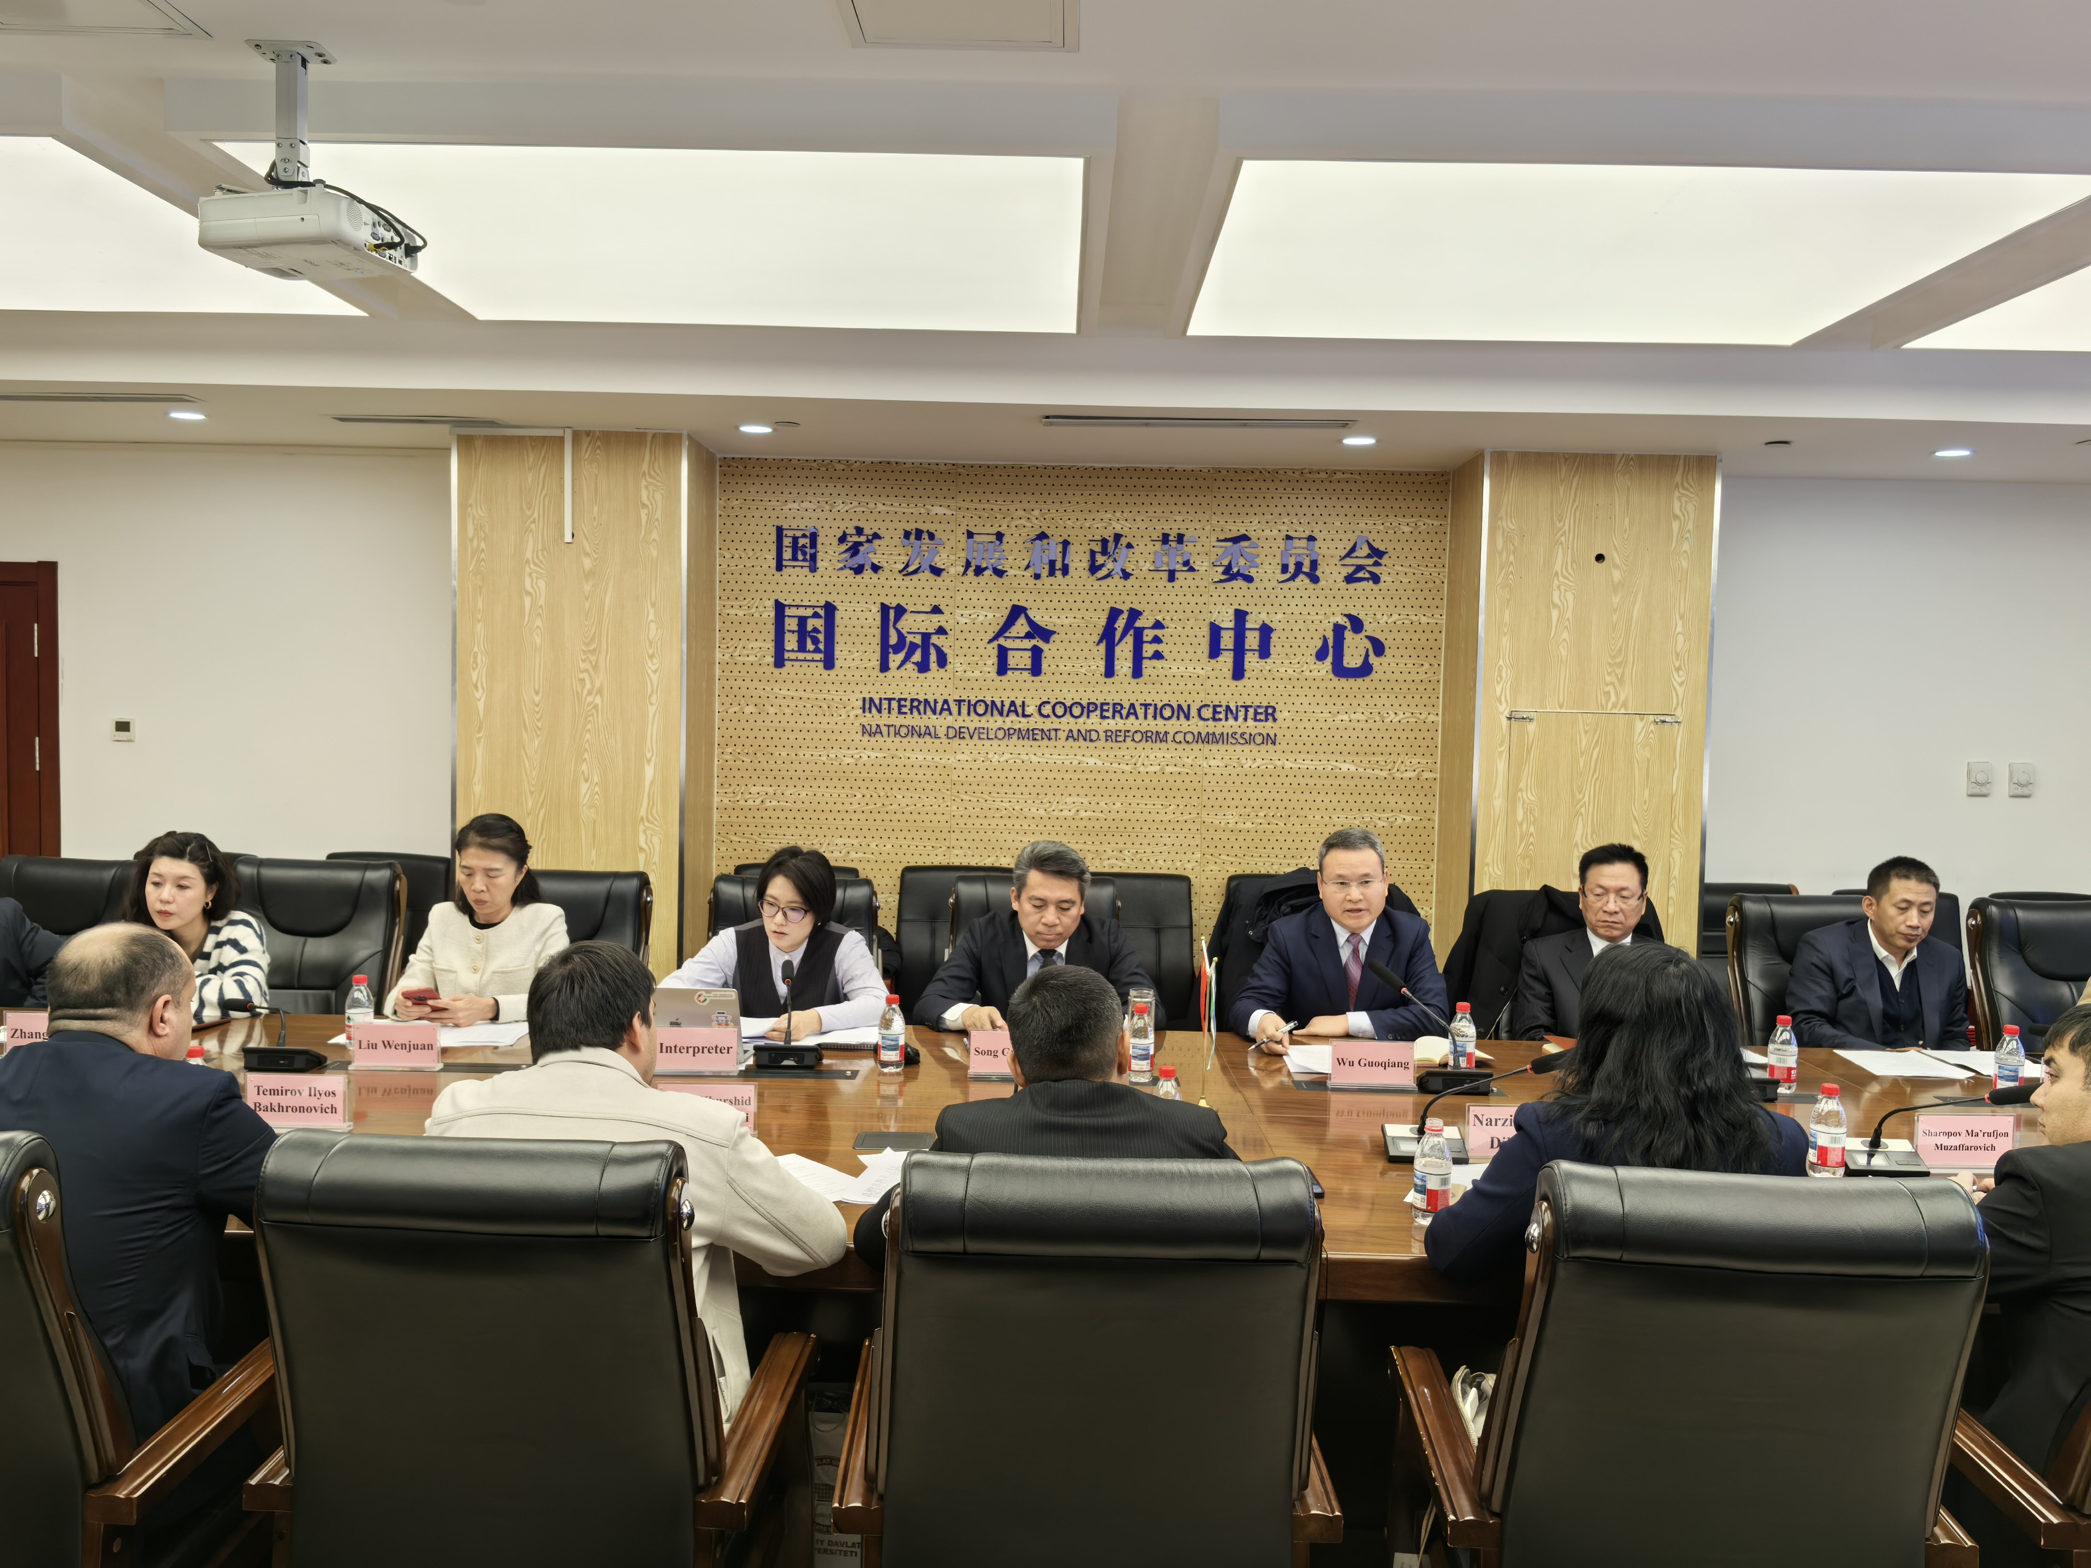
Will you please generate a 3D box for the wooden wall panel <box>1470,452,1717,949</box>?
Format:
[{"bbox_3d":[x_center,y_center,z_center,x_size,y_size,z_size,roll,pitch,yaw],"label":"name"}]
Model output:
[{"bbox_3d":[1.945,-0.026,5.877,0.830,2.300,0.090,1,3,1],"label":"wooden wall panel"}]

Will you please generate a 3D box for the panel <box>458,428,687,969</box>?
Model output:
[{"bbox_3d":[-1.712,0.029,5.892,0.820,2.570,0.060,1,3,1],"label":"panel"}]

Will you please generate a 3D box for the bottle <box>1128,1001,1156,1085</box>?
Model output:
[{"bbox_3d":[0.232,0.620,3.916,0.063,0.186,0.063,1,3,1],"label":"bottle"}]

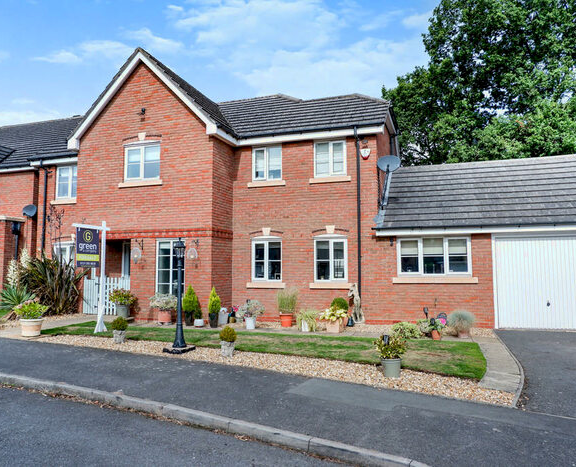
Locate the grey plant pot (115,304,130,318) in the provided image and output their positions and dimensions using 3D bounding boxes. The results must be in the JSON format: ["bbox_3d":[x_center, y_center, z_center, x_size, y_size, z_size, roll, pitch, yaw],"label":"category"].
[{"bbox_3d":[-4.283,2.034,11.633,0.360,0.350,0.360,0,-5,0],"label":"grey plant pot"}]

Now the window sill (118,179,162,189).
[{"bbox_3d":[-4.005,-1.358,12.169,1.310,0.140,0.140,-1,-5,16],"label":"window sill"}]

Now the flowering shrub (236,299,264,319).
[{"bbox_3d":[-0.867,1.746,10.347,0.620,0.430,0.550,-2,-5,17],"label":"flowering shrub"}]

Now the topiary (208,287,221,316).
[{"bbox_3d":[-1.711,1.587,10.473,0.290,0.660,0.290,0,-5,0],"label":"topiary"}]

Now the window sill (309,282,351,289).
[{"bbox_3d":[1.122,1.378,11.634,1.100,0.140,0.160,-2,-5,17],"label":"window sill"}]

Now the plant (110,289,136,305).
[{"bbox_3d":[-4.388,1.705,11.916,0.660,0.430,0.600,-1,-5,16],"label":"plant"}]

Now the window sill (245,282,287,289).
[{"bbox_3d":[-0.586,1.428,12.192,1.100,0.145,0.140,-1,-5,16],"label":"window sill"}]

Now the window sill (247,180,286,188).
[{"bbox_3d":[-0.584,-1.354,12.305,1.100,0.132,0.140,-2,-5,16],"label":"window sill"}]

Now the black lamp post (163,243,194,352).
[{"bbox_3d":[-1.872,1.058,7.748,0.500,1.950,0.500,-2,-5,16],"label":"black lamp post"}]

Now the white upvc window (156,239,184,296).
[{"bbox_3d":[-3.069,0.934,11.769,0.890,1.590,0.090,-2,-5,17],"label":"white upvc window"}]

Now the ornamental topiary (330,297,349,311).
[{"bbox_3d":[1.223,1.705,10.517,0.400,0.370,0.400,-2,-5,17],"label":"ornamental topiary"}]

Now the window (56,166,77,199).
[{"bbox_3d":[-7.187,-1.696,14.794,1.148,1.138,0.100,-2,-5,16],"label":"window"}]

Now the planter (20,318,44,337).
[{"bbox_3d":[-5.502,2.019,9.613,0.451,0.343,0.451,-2,-5,16],"label":"planter"}]

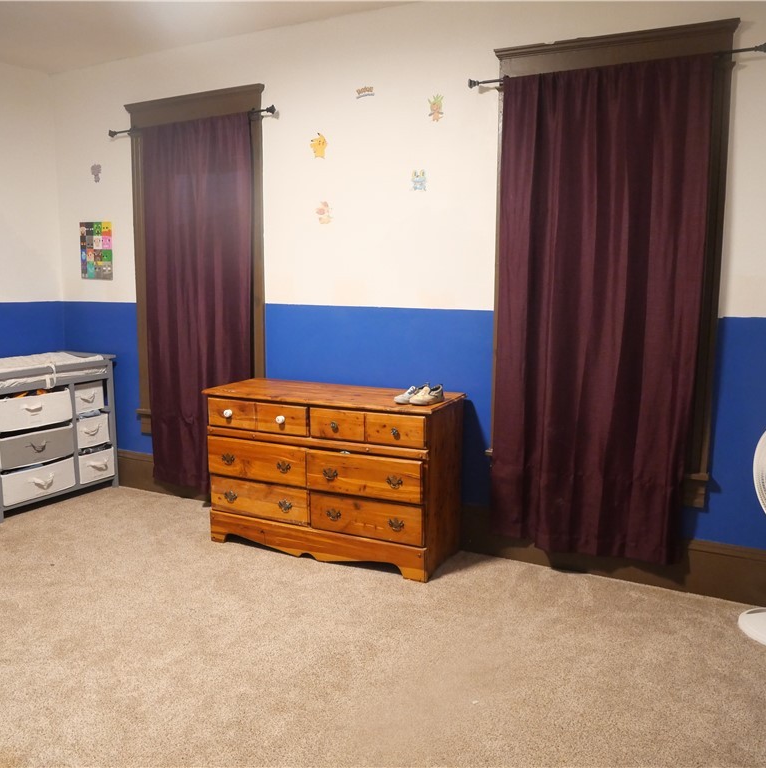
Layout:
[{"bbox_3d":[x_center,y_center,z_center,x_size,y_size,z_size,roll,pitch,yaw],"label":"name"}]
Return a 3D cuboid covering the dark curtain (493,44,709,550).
[{"bbox_3d":[0.908,-0.289,3.126,0.860,2.090,0.095,4,9,27],"label":"dark curtain"}]

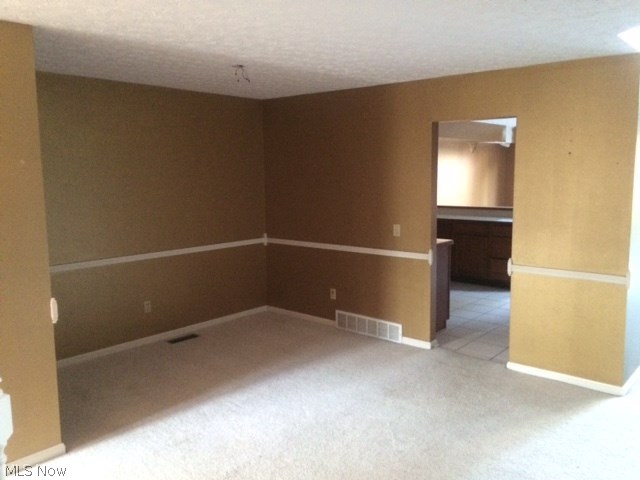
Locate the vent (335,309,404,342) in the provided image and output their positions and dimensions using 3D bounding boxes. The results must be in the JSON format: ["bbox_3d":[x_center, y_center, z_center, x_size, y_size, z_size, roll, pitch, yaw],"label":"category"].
[{"bbox_3d":[0.479,0.880,5.449,0.807,0.193,0.020,6,10,39],"label":"vent"}]

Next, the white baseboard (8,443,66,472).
[{"bbox_3d":[-1.612,1.244,3.054,0.015,0.069,0.320,6,10,39],"label":"white baseboard"}]

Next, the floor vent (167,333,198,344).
[{"bbox_3d":[-1.361,0.980,5.340,0.115,0.012,0.335,6,10,39],"label":"floor vent"}]

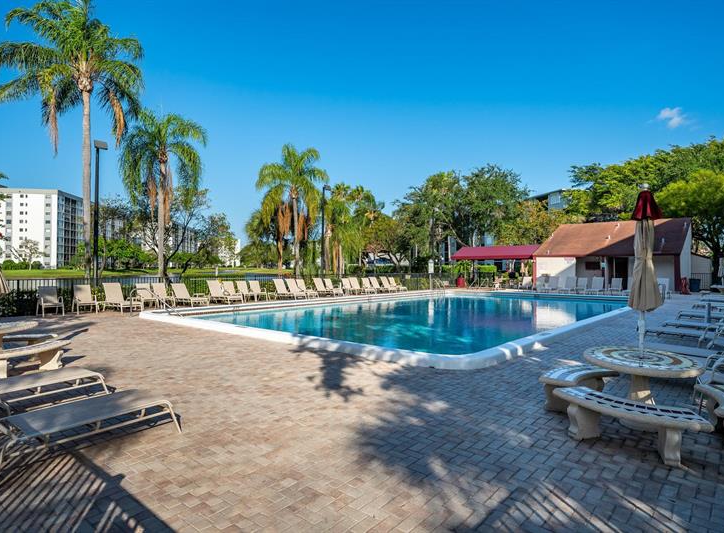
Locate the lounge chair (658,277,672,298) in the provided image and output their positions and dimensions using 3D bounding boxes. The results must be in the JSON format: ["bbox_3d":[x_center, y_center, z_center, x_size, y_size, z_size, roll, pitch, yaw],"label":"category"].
[{"bbox_3d":[16.500,1.190,24.400,0.660,0.980,1.500,0,0,41],"label":"lounge chair"}]

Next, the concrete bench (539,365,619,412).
[{"bbox_3d":[2.490,1.418,5.120,1.270,0.410,0.460,0,0,-34],"label":"concrete bench"}]

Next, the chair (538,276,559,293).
[{"bbox_3d":[11.921,1.155,28.400,0.680,0.970,1.400,0,0,38],"label":"chair"}]

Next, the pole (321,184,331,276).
[{"bbox_3d":[-2.259,-1.740,27.500,0.600,6.760,0.400,0,0,37],"label":"pole"}]

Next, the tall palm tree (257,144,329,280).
[{"bbox_3d":[-4.270,-2.810,27.300,4.200,8.900,4.200,0,0,0],"label":"tall palm tree"}]

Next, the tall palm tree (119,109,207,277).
[{"bbox_3d":[-9.500,-3.050,21.200,4.000,9.000,4.000,0,0,0],"label":"tall palm tree"}]

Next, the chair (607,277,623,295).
[{"bbox_3d":[15.650,1.200,27.600,0.660,0.970,1.500,0,0,41],"label":"chair"}]

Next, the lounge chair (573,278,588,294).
[{"bbox_3d":[13.456,1.155,27.300,0.680,0.970,1.400,0,0,38],"label":"lounge chair"}]

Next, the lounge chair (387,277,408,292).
[{"bbox_3d":[2.330,1.210,29.500,1.550,0.970,0.660,0,0,45],"label":"lounge chair"}]

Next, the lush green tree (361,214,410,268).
[{"bbox_3d":[1.825,-1.110,34.500,3.900,5.500,3.900,0,0,0],"label":"lush green tree"}]

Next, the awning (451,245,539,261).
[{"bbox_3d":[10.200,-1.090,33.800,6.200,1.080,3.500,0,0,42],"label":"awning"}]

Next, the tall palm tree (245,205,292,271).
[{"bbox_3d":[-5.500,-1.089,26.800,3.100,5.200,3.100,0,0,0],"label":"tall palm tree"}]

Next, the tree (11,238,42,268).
[{"bbox_3d":[-90.000,-3.300,120.000,7.800,8.400,7.800,0,0,-37],"label":"tree"}]

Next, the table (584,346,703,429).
[{"bbox_3d":[2.825,1.267,4.490,1.030,0.720,1.030,0,0,0],"label":"table"}]

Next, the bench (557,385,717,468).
[{"bbox_3d":[2.365,1.435,3.990,0.580,0.410,1.260,0,0,-37],"label":"bench"}]

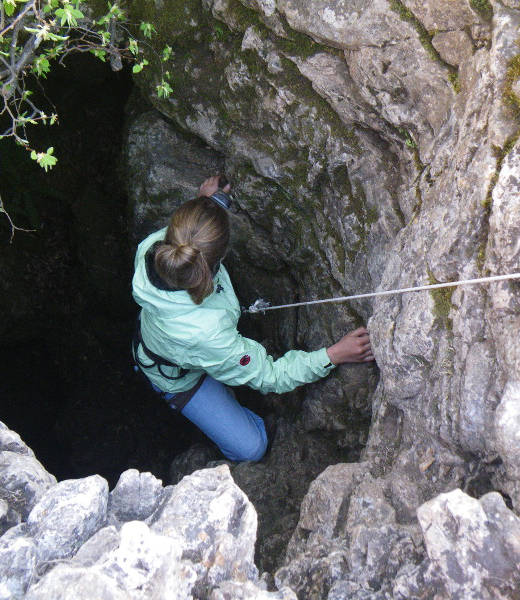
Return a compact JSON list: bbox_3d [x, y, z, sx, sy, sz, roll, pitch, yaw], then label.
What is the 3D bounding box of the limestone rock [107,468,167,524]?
[{"bbox_3d":[-0.324,0.521,1.700,0.150,0.130,0.115,0,46,0],"label":"limestone rock"}]

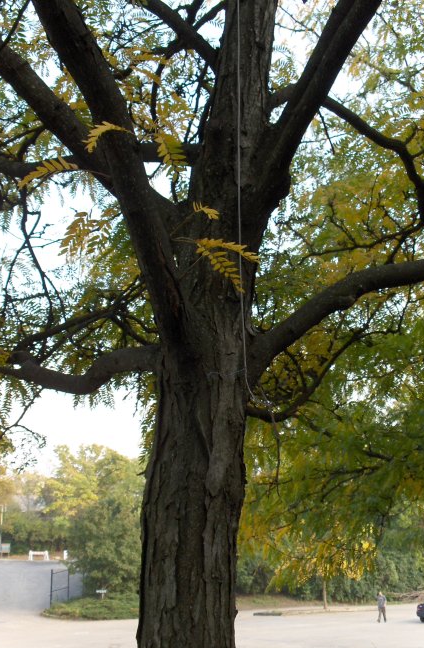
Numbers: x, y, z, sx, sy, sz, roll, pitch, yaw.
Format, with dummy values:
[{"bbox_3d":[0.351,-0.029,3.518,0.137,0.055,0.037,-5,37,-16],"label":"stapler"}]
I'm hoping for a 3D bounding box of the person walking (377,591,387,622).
[{"bbox_3d":[9.844,16.515,42.497,0.540,1.710,0.480,-8,-19,23],"label":"person walking"}]

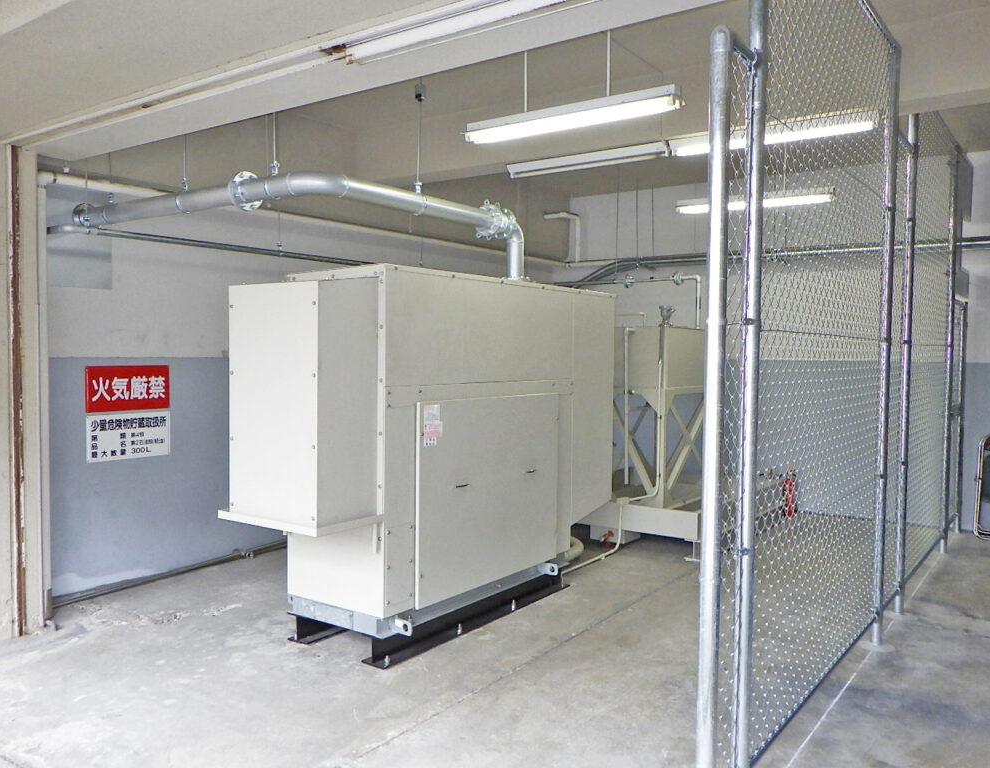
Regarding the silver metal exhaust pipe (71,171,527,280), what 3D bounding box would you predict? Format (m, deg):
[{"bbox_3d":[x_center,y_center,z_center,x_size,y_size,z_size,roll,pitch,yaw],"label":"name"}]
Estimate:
[{"bbox_3d":[-1.203,-0.908,5.392,2.268,0.506,1.985,2,3,35],"label":"silver metal exhaust pipe"}]

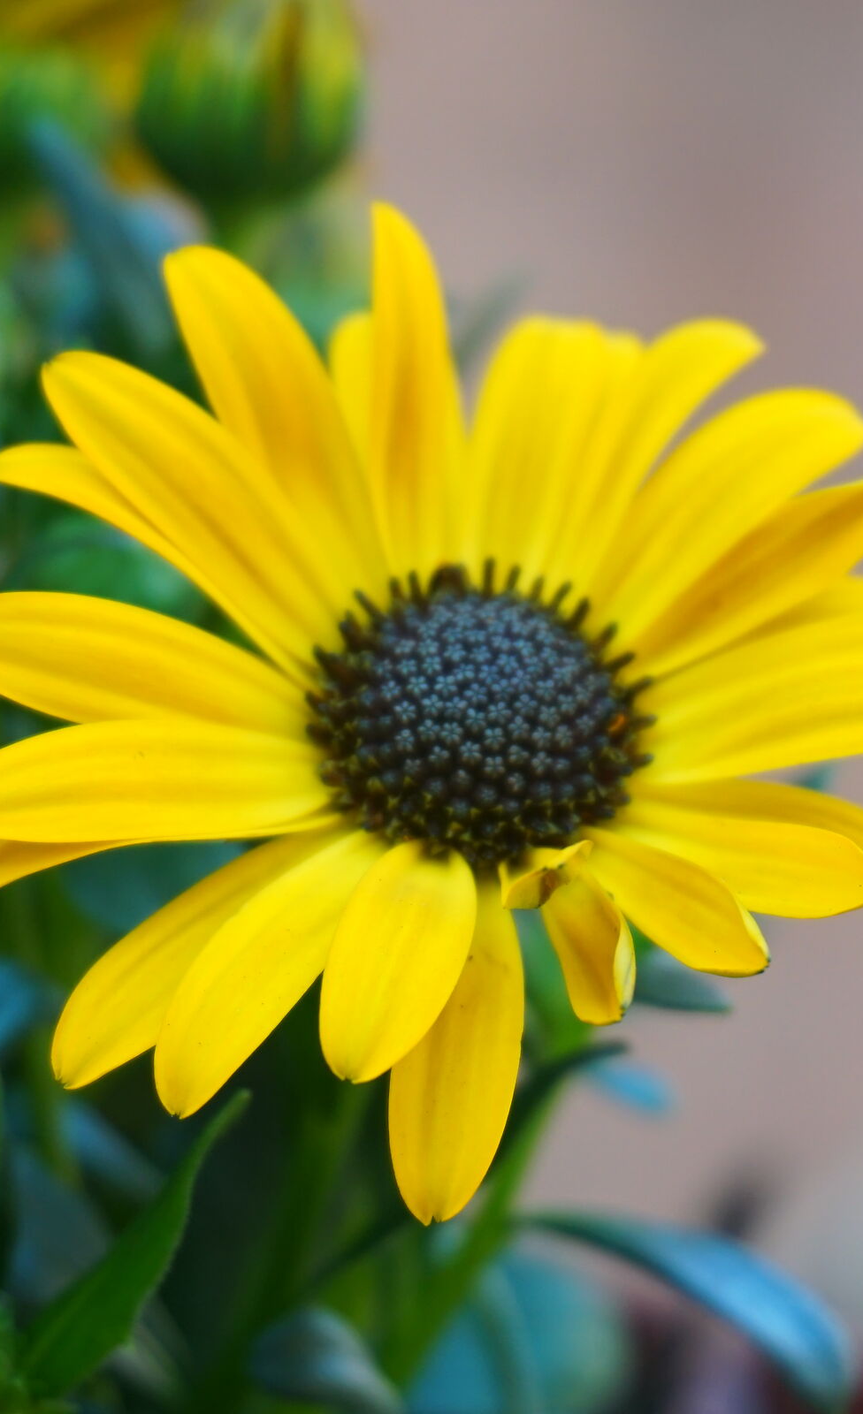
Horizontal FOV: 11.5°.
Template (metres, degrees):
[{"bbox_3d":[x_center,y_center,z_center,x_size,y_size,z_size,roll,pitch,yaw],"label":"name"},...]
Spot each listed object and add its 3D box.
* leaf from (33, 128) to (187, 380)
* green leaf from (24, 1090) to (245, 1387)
[{"bbox_3d":[-0.025,-0.035,0.330,0.009,0.023,0.005,-28,0,36],"label":"leaf"},{"bbox_3d":[-0.020,0.036,0.287,0.006,0.025,0.005,37,0,30],"label":"green leaf"}]

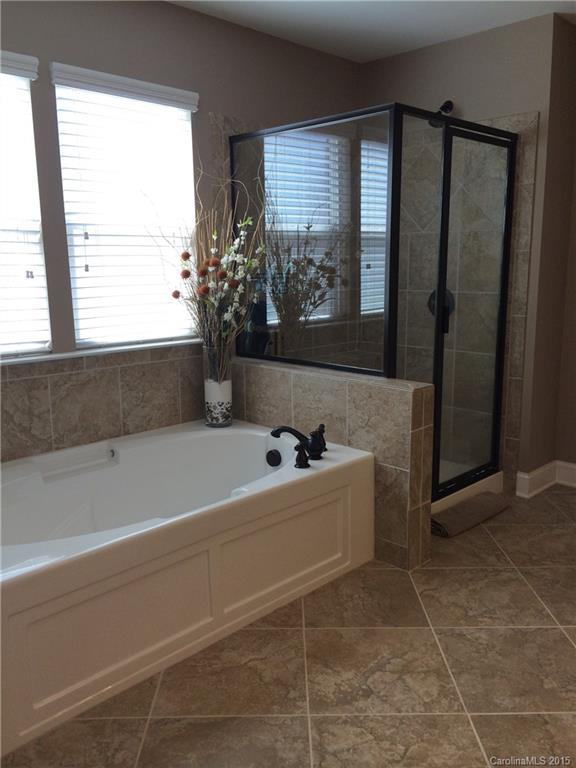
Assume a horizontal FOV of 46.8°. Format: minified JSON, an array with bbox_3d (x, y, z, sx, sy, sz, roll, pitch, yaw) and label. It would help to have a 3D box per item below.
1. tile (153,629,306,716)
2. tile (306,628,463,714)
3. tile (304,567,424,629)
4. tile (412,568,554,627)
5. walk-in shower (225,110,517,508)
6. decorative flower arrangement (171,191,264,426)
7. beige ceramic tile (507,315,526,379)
[{"bbox_3d":[-0.169,0.925,2.151,0.456,0.010,0.456,-1,11,0],"label":"tile"},{"bbox_3d":[0.290,0.921,2.154,0.456,0.010,0.456,-1,11,0],"label":"tile"},{"bbox_3d":[0.286,0.836,2.605,0.456,0.010,0.456,-1,11,0],"label":"tile"},{"bbox_3d":[0.745,0.832,2.608,0.456,0.010,0.456,-1,11,0],"label":"tile"},{"bbox_3d":[0.449,-0.339,3.575,1.047,1.891,1.065,10,15,44],"label":"walk-in shower"},{"bbox_3d":[-0.340,-0.398,3.356,0.470,1.192,0.400,-1,11,0],"label":"decorative flower arrangement"},{"bbox_3d":[1.236,-0.199,3.569,0.078,0.335,0.010,10,15,44],"label":"beige ceramic tile"}]

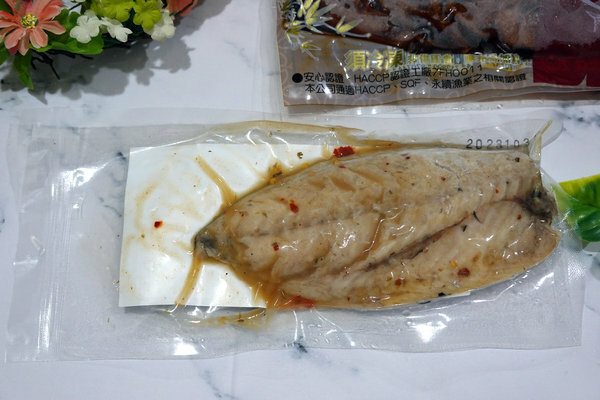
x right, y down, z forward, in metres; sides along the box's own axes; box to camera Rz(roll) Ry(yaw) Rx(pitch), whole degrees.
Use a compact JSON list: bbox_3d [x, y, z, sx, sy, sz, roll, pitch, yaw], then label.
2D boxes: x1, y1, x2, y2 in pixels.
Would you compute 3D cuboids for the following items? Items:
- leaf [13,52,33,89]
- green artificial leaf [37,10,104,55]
[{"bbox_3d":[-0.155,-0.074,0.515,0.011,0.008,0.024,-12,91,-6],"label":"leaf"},{"bbox_3d":[-0.128,-0.093,0.510,0.037,0.012,0.022,-6,82,-1],"label":"green artificial leaf"}]

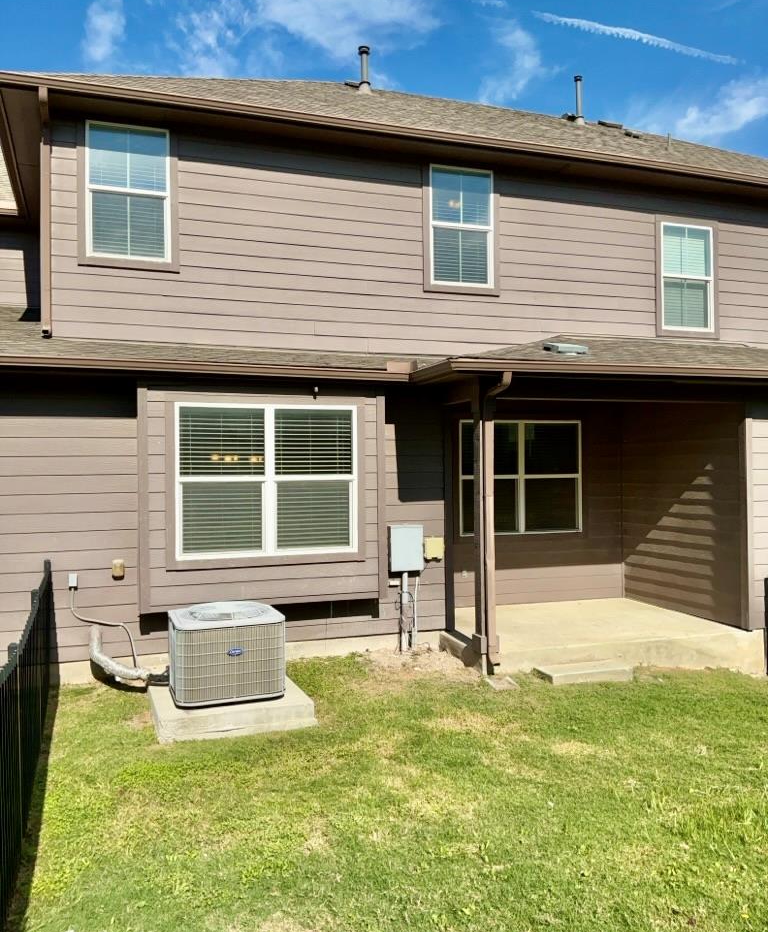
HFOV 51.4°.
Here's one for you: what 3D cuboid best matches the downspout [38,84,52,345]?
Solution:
[{"bbox_3d":[-3.569,-2.636,8.403,0.100,2.500,0.480,0,-1,-19],"label":"downspout"}]

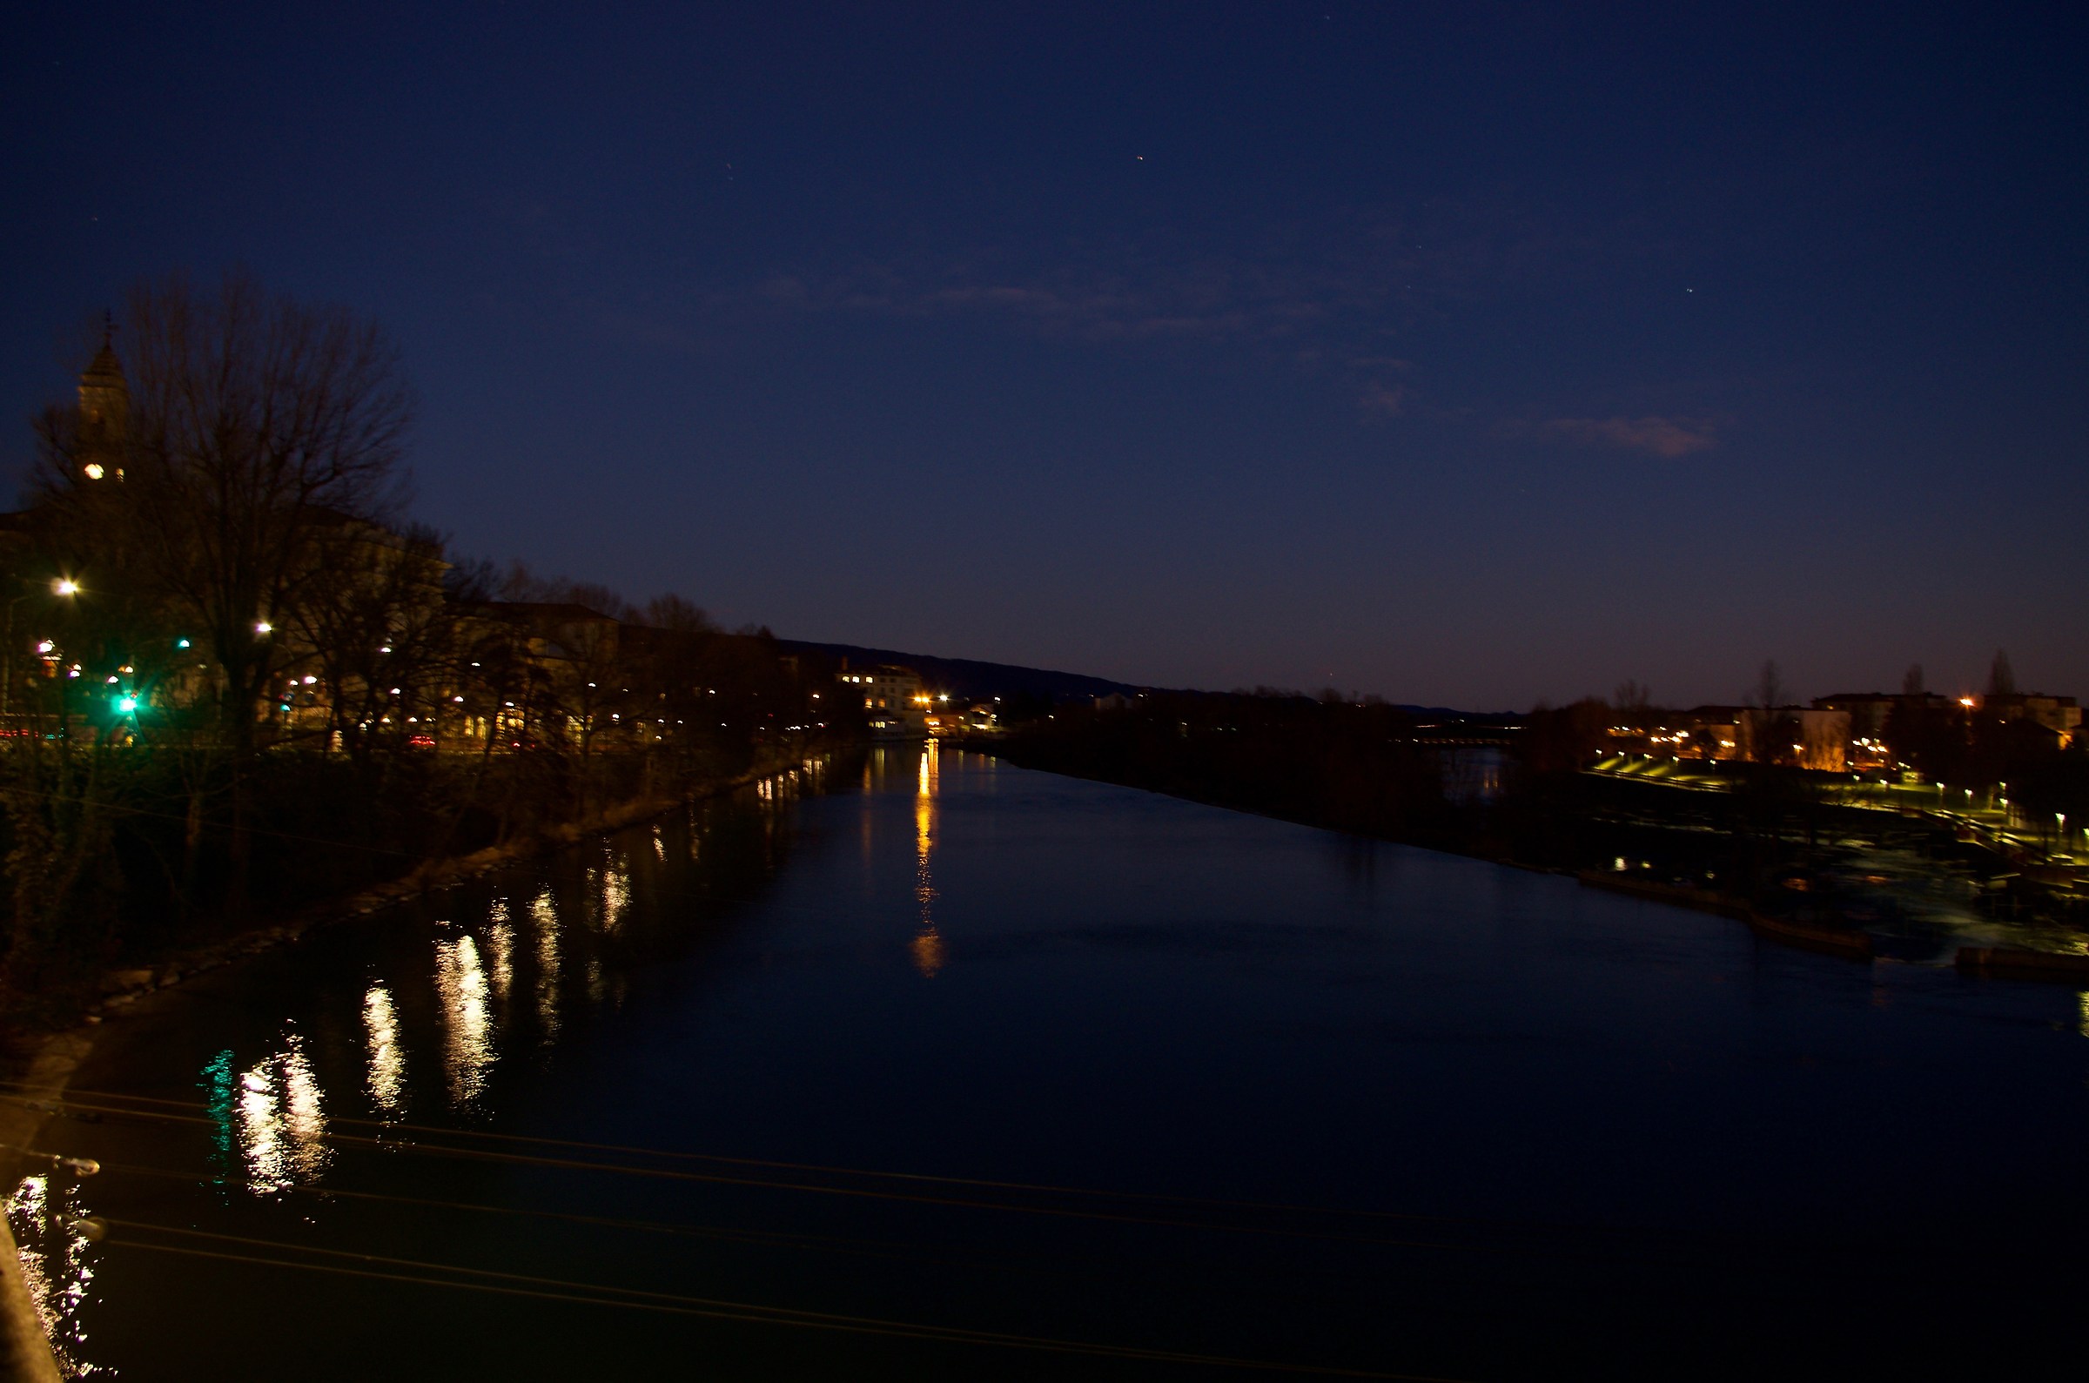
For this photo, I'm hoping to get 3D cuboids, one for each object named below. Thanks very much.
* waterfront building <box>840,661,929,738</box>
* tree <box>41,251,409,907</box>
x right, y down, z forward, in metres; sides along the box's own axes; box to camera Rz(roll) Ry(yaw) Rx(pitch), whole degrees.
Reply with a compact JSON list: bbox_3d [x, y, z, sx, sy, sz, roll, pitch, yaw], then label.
[{"bbox_3d":[-45.000,2.700,438.000,21.300,20.500,14.000,0,-1,22],"label":"waterfront building"},{"bbox_3d":[-30.600,-3.900,58.000,13.600,23.600,13.000,0,-1,0],"label":"tree"}]

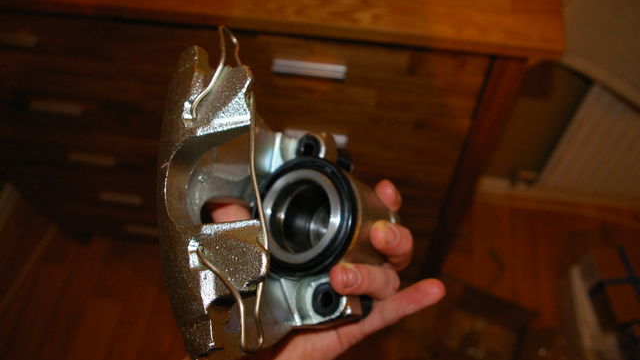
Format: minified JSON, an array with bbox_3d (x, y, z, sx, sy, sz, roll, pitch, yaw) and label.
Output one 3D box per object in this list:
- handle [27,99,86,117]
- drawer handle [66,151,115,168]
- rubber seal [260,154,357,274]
[{"bbox_3d":[-0.526,-0.144,1.095,0.120,0.016,0.024,7,59,8],"label":"handle"},{"bbox_3d":[-0.517,-0.047,1.251,0.120,0.016,0.024,7,59,8],"label":"drawer handle"},{"bbox_3d":[-0.010,0.019,0.303,0.067,0.011,0.067,-43,60,16],"label":"rubber seal"}]

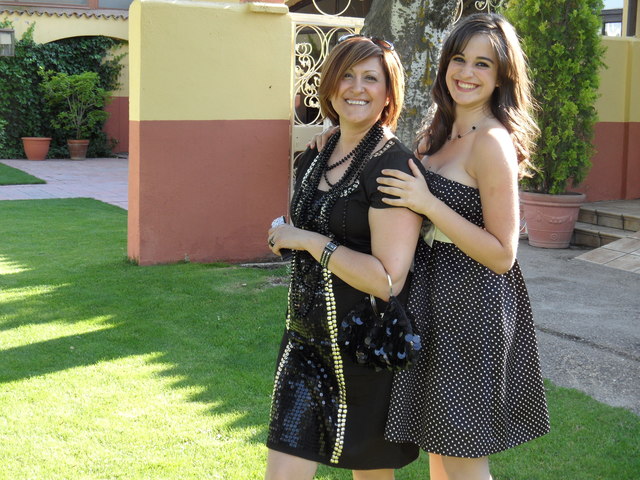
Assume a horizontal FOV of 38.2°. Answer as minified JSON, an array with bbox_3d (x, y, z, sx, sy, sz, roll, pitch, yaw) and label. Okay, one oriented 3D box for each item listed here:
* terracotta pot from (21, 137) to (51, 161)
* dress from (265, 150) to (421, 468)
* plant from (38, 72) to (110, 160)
[{"bbox_3d":[-6.097,-1.952,19.900,0.650,0.490,0.650,1,8,0],"label":"terracotta pot"},{"bbox_3d":[0.072,0.154,2.640,0.470,0.867,0.360,8,11,41],"label":"dress"},{"bbox_3d":[-5.290,-2.704,20.000,1.520,1.950,1.400,1,8,0],"label":"plant"}]

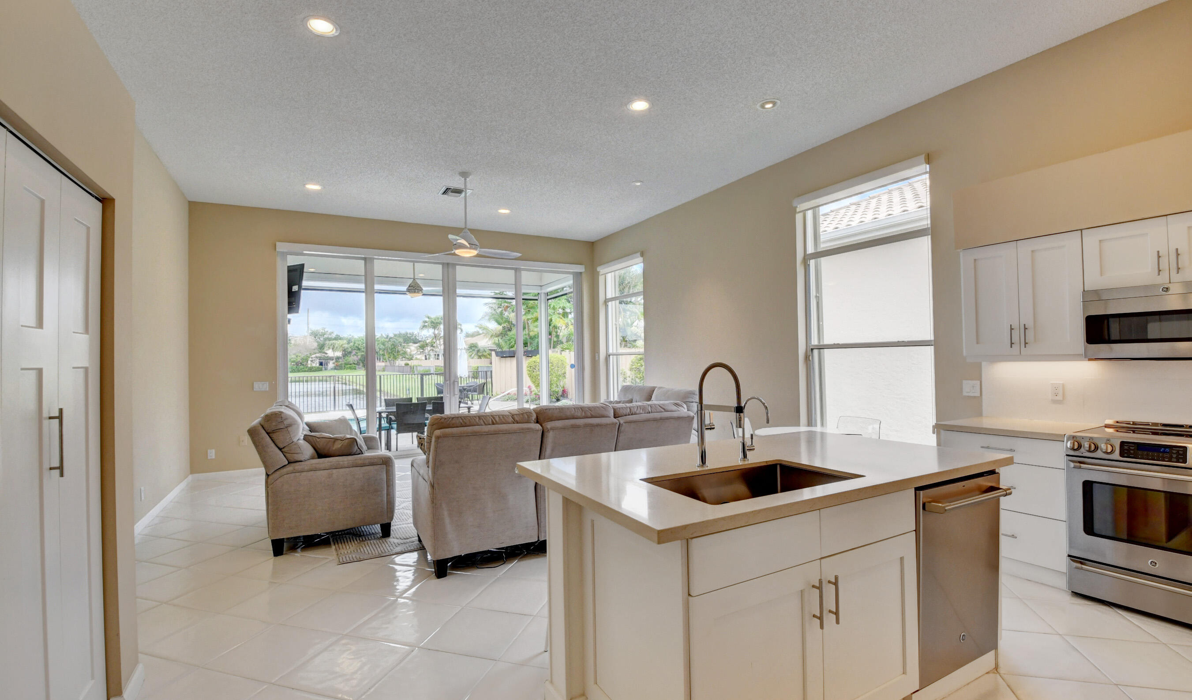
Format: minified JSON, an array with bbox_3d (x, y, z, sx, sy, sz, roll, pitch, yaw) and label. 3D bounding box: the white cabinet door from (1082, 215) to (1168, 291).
[{"bbox_3d":[3.122,-0.559,2.938,0.025,0.378,0.362,-1,-1,-30],"label":"white cabinet door"}]

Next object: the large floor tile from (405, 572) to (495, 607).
[{"bbox_3d":[-0.917,1.495,3.116,0.442,0.012,0.425,-1,-1,16],"label":"large floor tile"}]

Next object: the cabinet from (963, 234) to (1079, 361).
[{"bbox_3d":[2.912,-0.329,3.342,0.340,0.772,0.638,-1,-1,-27],"label":"cabinet"}]

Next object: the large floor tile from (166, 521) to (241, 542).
[{"bbox_3d":[-3.337,1.566,4.250,0.437,0.010,0.412,-2,-1,17],"label":"large floor tile"}]

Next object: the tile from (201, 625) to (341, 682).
[{"bbox_3d":[-1.581,1.493,2.455,0.442,0.012,0.425,-1,-1,16],"label":"tile"}]

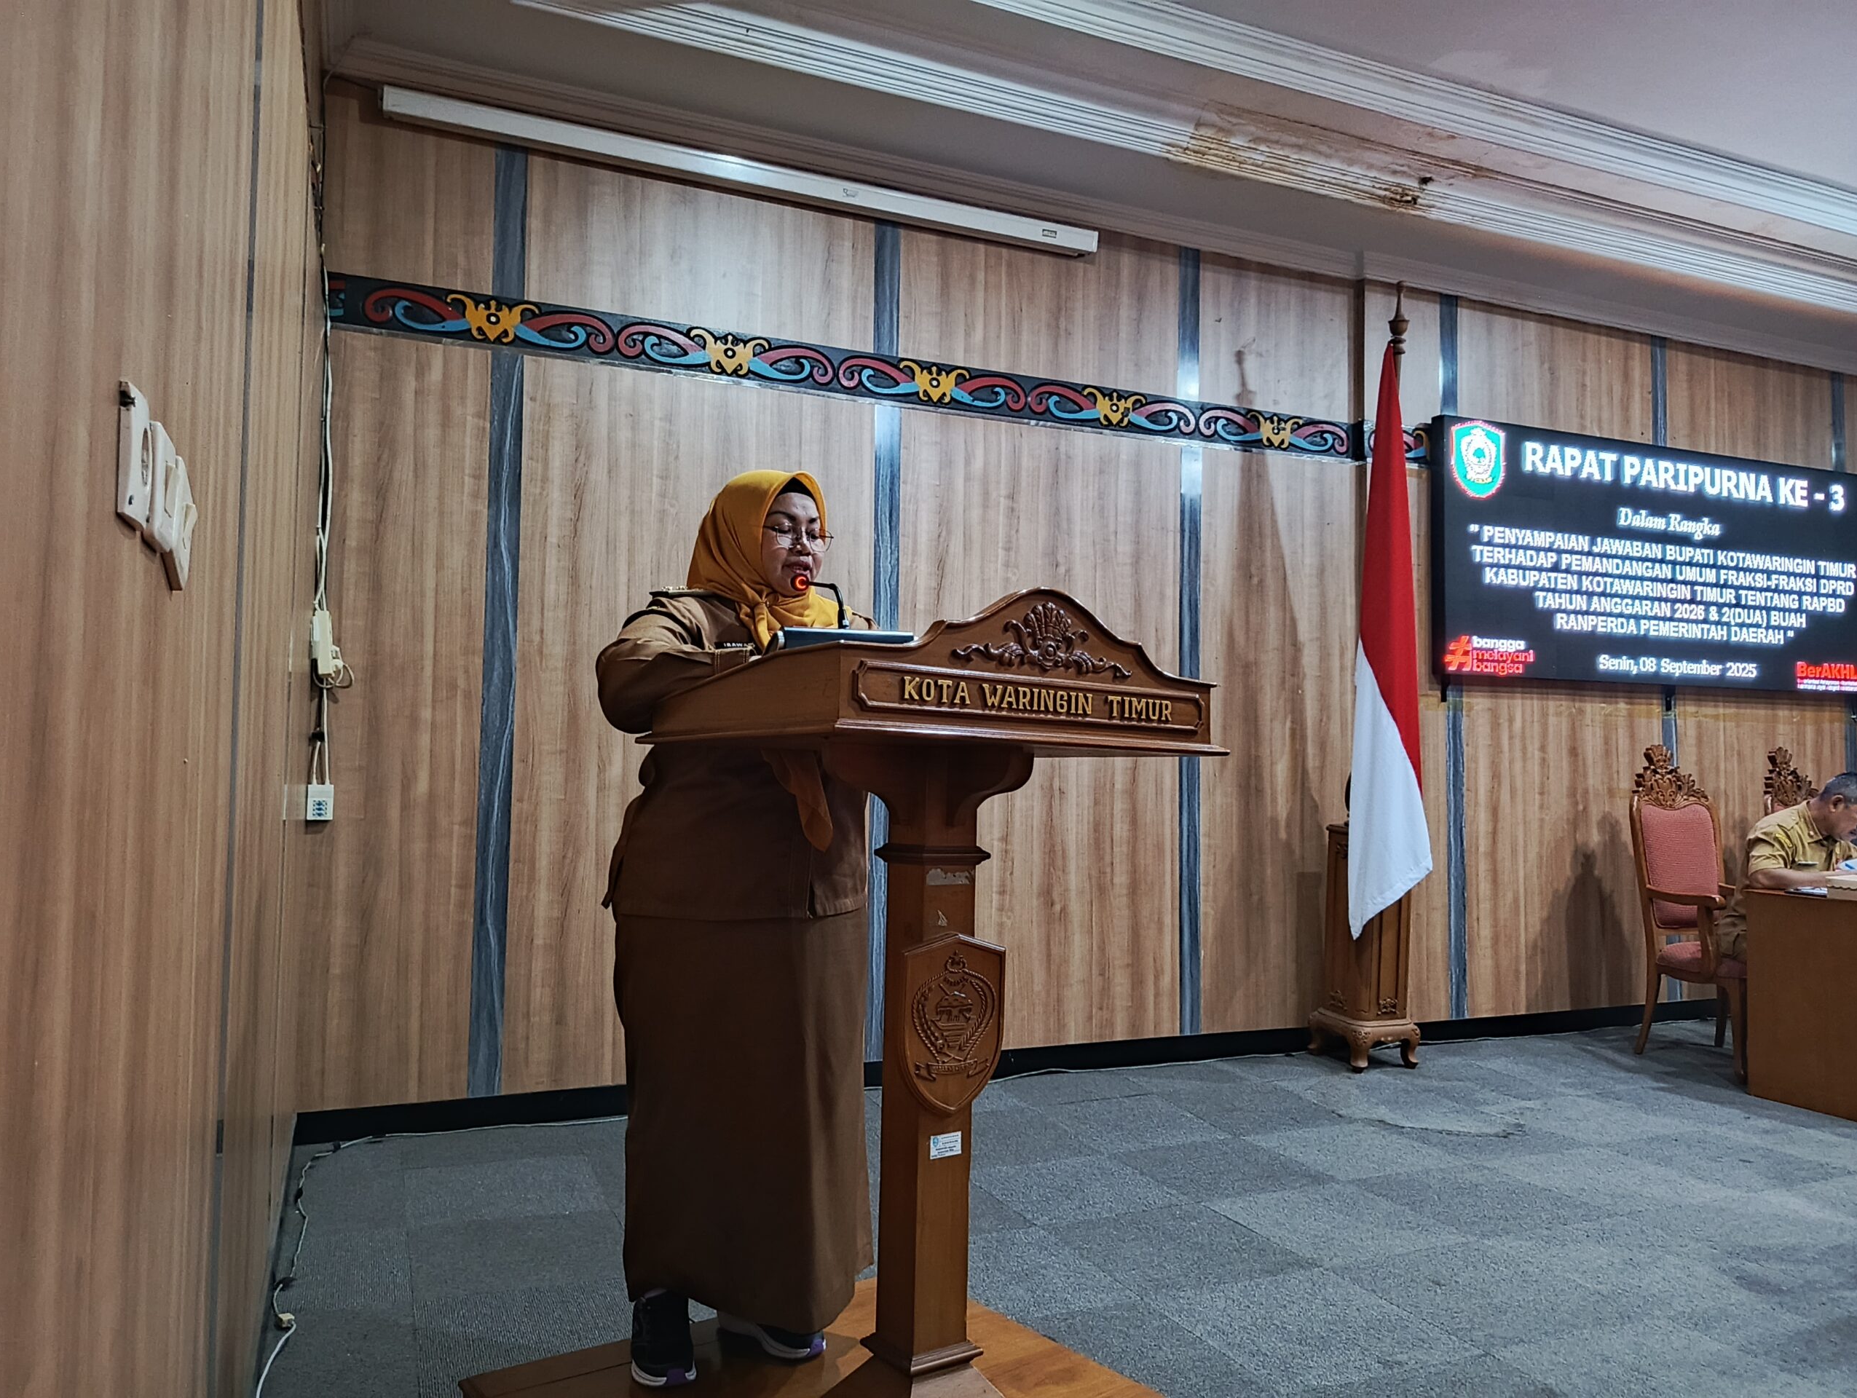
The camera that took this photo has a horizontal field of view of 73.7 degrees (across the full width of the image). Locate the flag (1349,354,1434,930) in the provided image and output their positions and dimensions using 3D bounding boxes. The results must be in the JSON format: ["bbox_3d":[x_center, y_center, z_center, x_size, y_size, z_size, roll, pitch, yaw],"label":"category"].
[{"bbox_3d":[1.820,-0.240,4.900,0.300,2.360,0.210,2,-4,-22],"label":"flag"}]

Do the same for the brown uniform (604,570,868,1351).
[{"bbox_3d":[-0.335,0.447,2.220,0.540,1.300,0.430,4,-6,-45],"label":"brown uniform"}]

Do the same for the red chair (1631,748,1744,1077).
[{"bbox_3d":[3.285,0.825,5.030,0.580,1.310,0.600,2,-4,-20],"label":"red chair"}]

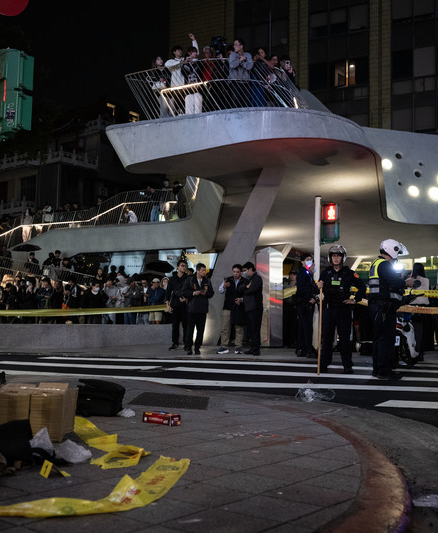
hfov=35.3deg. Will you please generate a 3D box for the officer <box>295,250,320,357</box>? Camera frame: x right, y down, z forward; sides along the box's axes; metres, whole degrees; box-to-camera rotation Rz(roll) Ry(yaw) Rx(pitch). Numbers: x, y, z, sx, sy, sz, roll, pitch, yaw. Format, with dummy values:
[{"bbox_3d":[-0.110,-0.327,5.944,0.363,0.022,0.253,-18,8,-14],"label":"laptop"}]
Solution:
[{"bbox_3d":[1.496,0.672,11.777,0.360,1.750,0.480,-1,-4,32],"label":"officer"}]

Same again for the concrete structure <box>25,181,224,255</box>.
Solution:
[{"bbox_3d":[-3.482,-1.847,26.500,7.500,2.800,3.800,0,-3,0],"label":"concrete structure"}]

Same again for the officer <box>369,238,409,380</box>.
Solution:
[{"bbox_3d":[2.222,0.559,8.950,0.480,1.790,0.500,0,-3,-9],"label":"officer"}]

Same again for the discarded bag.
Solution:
[{"bbox_3d":[-0.826,0.917,4.800,0.340,0.250,0.260,0,-3,0],"label":"discarded bag"}]

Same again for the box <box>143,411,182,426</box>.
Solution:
[{"bbox_3d":[-0.388,1.041,4.713,0.246,0.068,0.108,-2,-4,37],"label":"box"}]

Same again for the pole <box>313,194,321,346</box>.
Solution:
[{"bbox_3d":[1.863,0.129,13.027,0.120,2.930,0.120,-1,-4,23],"label":"pole"}]

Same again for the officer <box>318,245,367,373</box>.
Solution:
[{"bbox_3d":[1.704,0.586,9.500,0.680,1.780,0.420,0,-3,5],"label":"officer"}]

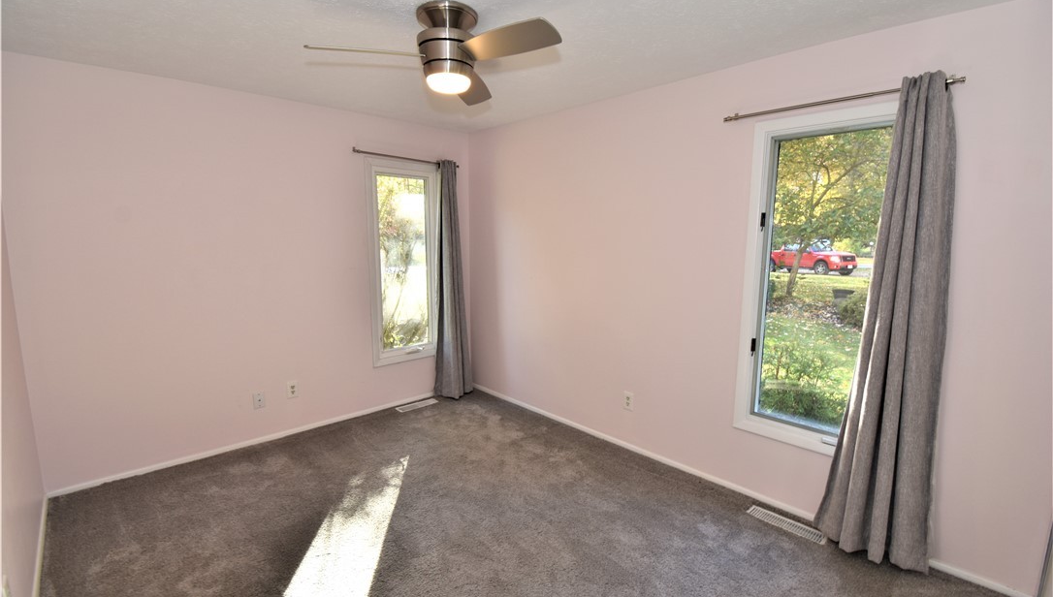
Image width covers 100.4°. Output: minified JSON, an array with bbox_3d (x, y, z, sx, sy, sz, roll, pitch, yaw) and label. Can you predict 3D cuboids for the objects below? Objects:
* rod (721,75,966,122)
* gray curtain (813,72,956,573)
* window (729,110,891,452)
[{"bbox_3d":[1.431,-0.926,2.085,0.936,0.044,0.094,9,12,43],"label":"rod"},{"bbox_3d":[1.653,0.147,1.966,0.453,2.187,0.153,9,12,43],"label":"gray curtain"},{"bbox_3d":[1.474,-0.060,2.263,0.650,1.706,0.089,9,12,43],"label":"window"}]

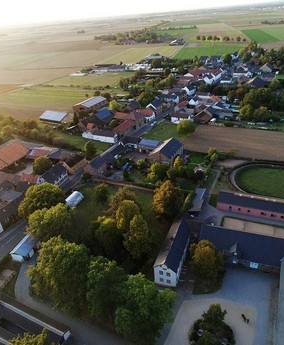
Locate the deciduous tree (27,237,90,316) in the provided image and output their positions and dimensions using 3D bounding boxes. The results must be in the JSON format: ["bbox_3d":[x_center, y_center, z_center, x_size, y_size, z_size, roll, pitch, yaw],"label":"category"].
[{"bbox_3d":[-21.945,27.829,78.249,17.000,19.500,17.000,-5,29,0],"label":"deciduous tree"}]

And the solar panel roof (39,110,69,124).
[{"bbox_3d":[-70.403,-43.916,233.558,24.000,5.700,8.800,14,34,30],"label":"solar panel roof"}]

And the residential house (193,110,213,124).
[{"bbox_3d":[44.610,-41.128,208.960,12.500,9.000,9.500,8,32,23],"label":"residential house"}]

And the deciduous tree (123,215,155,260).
[{"bbox_3d":[-0.643,21.180,91.927,9.200,17.400,9.200,-5,28,0],"label":"deciduous tree"}]

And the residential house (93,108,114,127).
[{"bbox_3d":[-31.427,-44.148,234.783,12.600,10.140,16.850,9,31,24],"label":"residential house"}]

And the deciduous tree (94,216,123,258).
[{"bbox_3d":[-10.404,21.686,92.836,8.400,17.100,8.400,-5,28,0],"label":"deciduous tree"}]

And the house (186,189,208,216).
[{"bbox_3d":[22.502,11.583,117.702,4.900,3.100,16.600,6,31,19],"label":"house"}]

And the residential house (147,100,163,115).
[{"bbox_3d":[11.214,-55.844,250.904,9.260,8.630,11.710,13,33,31],"label":"residential house"}]

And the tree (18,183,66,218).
[{"bbox_3d":[-38.248,12.937,114.432,17.600,16.000,17.600,-5,28,0],"label":"tree"}]

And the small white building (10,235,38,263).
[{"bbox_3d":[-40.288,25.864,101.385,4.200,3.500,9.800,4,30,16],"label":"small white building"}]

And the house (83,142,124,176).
[{"bbox_3d":[-20.602,-8.704,170.146,9.510,7.440,29.870,10,32,27],"label":"house"}]

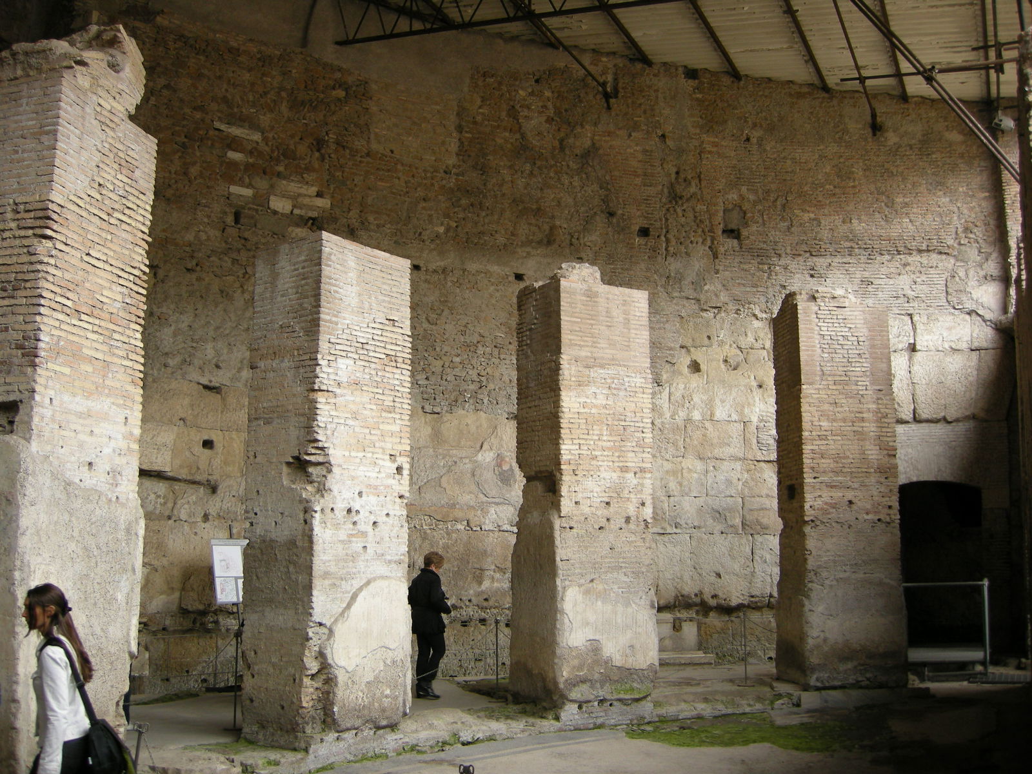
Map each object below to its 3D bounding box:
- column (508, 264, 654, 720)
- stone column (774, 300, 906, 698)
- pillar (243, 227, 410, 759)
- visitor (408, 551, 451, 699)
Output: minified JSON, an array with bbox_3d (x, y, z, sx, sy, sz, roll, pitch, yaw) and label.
[{"bbox_3d":[0.829,1.242,13.324,1.370,5.387,1.091,5,-10,-29],"label":"column"},{"bbox_3d":[4.271,1.330,14.416,1.274,5.140,1.140,1,-9,-5],"label":"stone column"},{"bbox_3d":[-1.861,1.011,10.862,0.947,4.838,1.334,-6,-11,36],"label":"pillar"},{"bbox_3d":[-1.011,2.759,12.467,0.390,1.668,0.470,6,-10,-35],"label":"visitor"}]

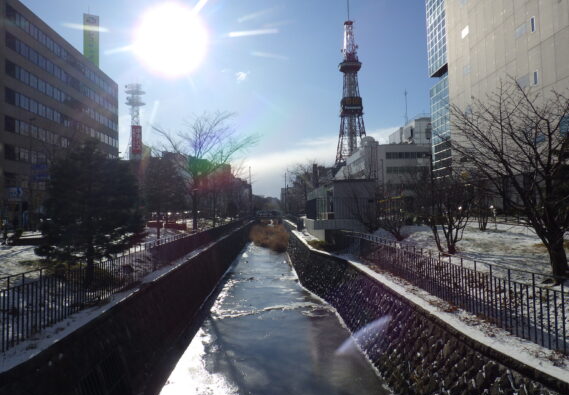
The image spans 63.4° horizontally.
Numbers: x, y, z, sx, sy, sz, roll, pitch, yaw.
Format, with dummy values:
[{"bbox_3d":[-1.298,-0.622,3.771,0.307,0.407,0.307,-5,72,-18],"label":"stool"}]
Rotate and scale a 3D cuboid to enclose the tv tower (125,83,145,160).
[{"bbox_3d":[-97.762,-49.533,300.000,13.000,51.000,13.000,-1,-2,-2],"label":"tv tower"}]

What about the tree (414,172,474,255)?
[{"bbox_3d":[6.535,0.653,18.800,2.450,3.350,2.400,-1,-2,-2],"label":"tree"}]

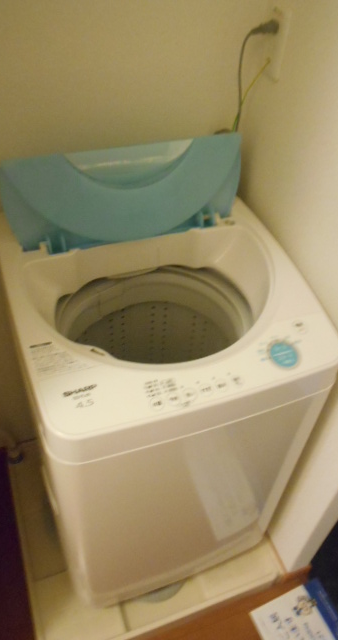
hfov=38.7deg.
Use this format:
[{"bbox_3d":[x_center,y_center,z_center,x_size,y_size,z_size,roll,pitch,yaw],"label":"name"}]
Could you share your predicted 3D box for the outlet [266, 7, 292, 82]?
[{"bbox_3d":[0.195,-0.514,0.894,0.015,0.117,0.066,-13,46,-16],"label":"outlet"}]

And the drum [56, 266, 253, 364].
[{"bbox_3d":[-0.029,0.118,1.073,0.400,0.350,0.400,-13,46,-16],"label":"drum"}]

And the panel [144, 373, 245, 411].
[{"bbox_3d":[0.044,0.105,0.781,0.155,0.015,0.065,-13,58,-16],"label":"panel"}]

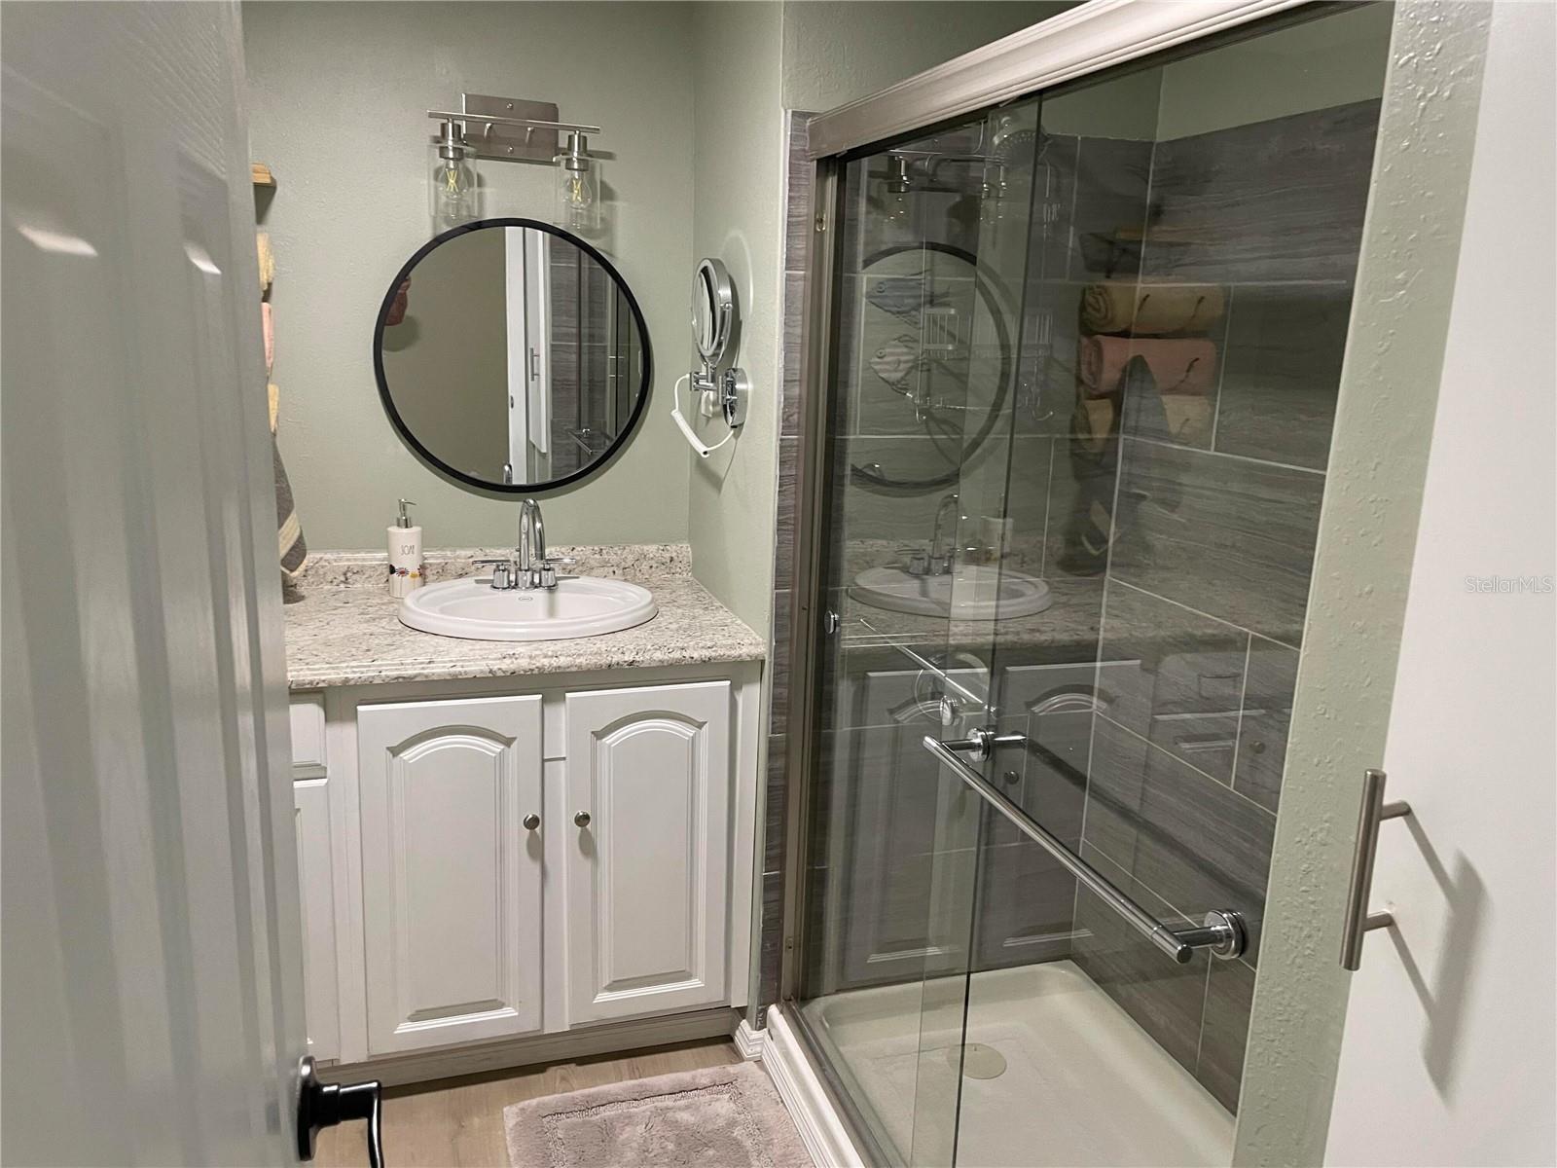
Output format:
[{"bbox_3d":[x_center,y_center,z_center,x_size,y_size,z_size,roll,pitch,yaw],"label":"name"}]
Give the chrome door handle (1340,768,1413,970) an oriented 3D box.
[{"bbox_3d":[0.391,0.184,0.753,0.038,0.137,0.013,-2,14,-18],"label":"chrome door handle"}]

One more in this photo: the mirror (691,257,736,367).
[{"bbox_3d":[-0.135,-0.559,2.417,0.040,0.222,0.210,-3,14,-22],"label":"mirror"}]

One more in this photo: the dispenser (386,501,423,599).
[{"bbox_3d":[-0.824,-0.080,2.591,0.078,0.213,0.076,8,15,26],"label":"dispenser"}]

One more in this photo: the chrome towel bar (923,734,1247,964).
[{"bbox_3d":[0.316,0.273,1.337,0.083,0.045,0.558,-2,14,-18],"label":"chrome towel bar"}]

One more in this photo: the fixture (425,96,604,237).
[{"bbox_3d":[-0.560,-0.896,2.484,0.352,0.268,0.170,-2,14,-18],"label":"fixture"}]

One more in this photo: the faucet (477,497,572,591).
[{"bbox_3d":[-0.547,-0.084,2.551,0.215,0.207,0.155,-2,14,-18],"label":"faucet"}]

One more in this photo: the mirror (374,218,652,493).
[{"bbox_3d":[-0.590,-0.508,2.645,0.610,0.610,0.030,-2,14,-18],"label":"mirror"}]

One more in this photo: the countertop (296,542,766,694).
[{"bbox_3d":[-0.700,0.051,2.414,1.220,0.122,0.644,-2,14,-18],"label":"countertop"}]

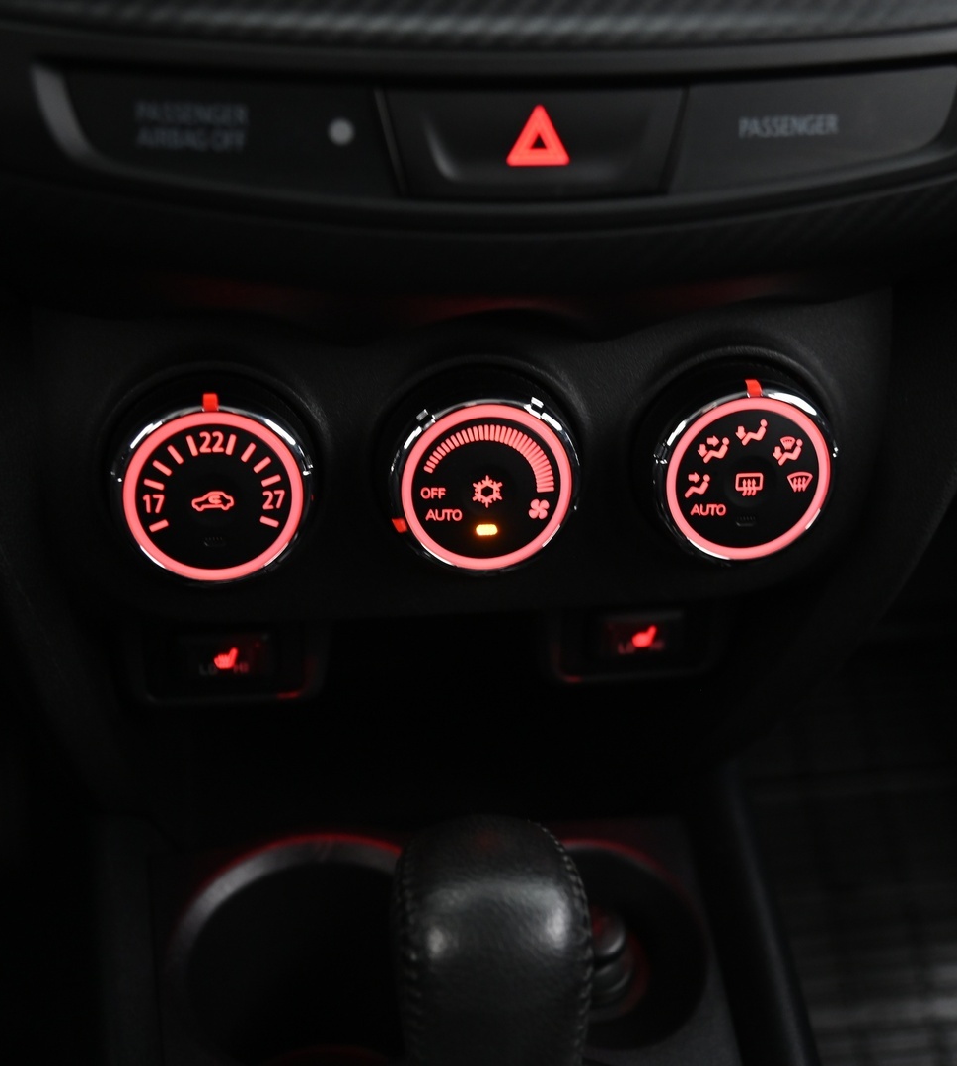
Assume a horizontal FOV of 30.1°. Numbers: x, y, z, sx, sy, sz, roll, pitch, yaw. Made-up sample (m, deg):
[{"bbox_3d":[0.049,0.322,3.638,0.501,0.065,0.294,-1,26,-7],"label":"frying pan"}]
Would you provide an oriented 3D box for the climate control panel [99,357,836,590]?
[{"bbox_3d":[0.000,-0.017,0.501,0.202,0.055,0.026,-2,19,-9],"label":"climate control panel"}]

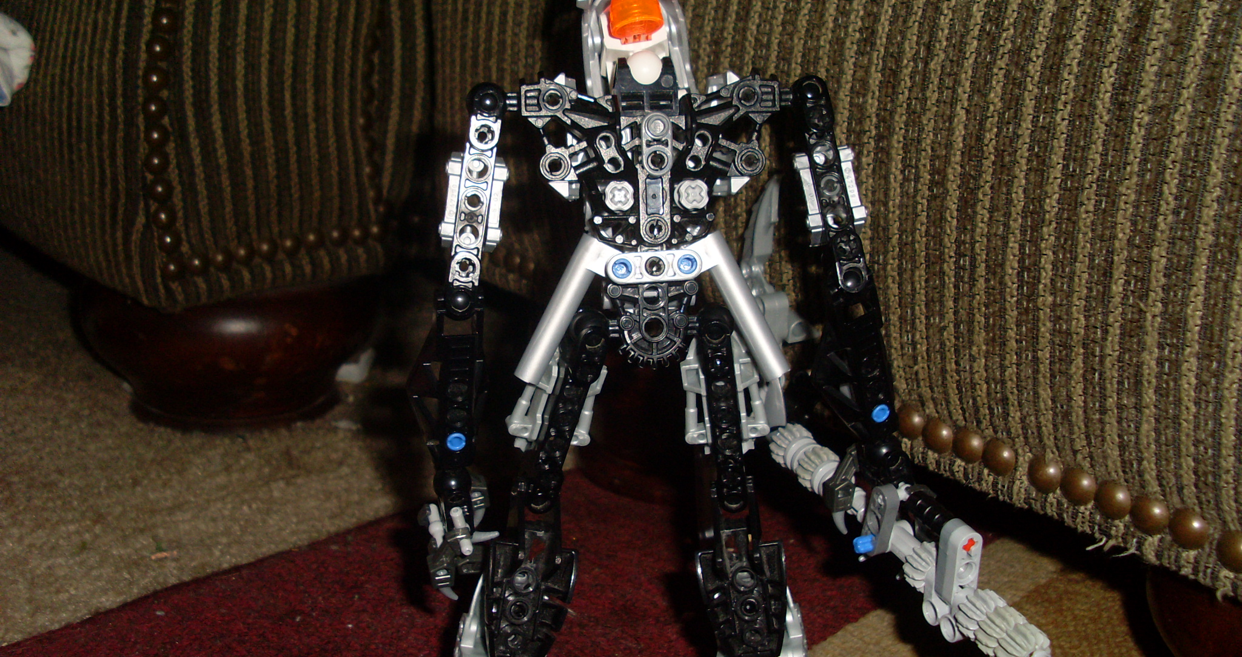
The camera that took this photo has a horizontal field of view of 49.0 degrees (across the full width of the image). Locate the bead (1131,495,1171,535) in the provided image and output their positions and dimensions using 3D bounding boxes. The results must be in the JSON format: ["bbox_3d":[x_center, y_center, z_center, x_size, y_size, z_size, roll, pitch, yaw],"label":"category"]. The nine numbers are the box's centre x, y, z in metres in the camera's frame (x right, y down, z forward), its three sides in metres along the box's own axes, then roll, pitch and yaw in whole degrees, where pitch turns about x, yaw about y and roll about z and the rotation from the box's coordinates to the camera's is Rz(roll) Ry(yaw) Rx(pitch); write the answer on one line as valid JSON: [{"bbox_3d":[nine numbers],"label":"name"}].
[{"bbox_3d":[0.153,0.054,0.393,0.006,0.011,0.011,-12,21,-35],"label":"bead"}]

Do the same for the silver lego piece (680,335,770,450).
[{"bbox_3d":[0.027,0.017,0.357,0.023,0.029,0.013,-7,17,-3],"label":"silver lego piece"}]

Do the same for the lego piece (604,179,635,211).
[{"bbox_3d":[0.000,-0.033,0.342,0.007,0.007,0.007,0,6,0],"label":"lego piece"}]

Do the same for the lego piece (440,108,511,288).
[{"bbox_3d":[-0.036,-0.032,0.338,0.015,0.043,0.013,8,8,3],"label":"lego piece"}]

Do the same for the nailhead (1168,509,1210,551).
[{"bbox_3d":[0.160,0.057,0.385,0.006,0.011,0.011,-12,21,-35],"label":"nailhead"}]

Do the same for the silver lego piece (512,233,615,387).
[{"bbox_3d":[-0.011,-0.003,0.334,0.015,0.038,0.007,26,3,-9],"label":"silver lego piece"}]

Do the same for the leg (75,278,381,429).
[{"bbox_3d":[-0.187,0.001,0.656,0.142,0.070,0.142,-6,18,-18],"label":"leg"}]

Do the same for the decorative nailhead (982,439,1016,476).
[{"bbox_3d":[0.121,0.041,0.435,0.006,0.011,0.011,-12,21,-35],"label":"decorative nailhead"}]

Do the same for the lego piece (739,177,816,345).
[{"bbox_3d":[0.050,-0.022,0.440,0.023,0.055,0.012,-3,13,9],"label":"lego piece"}]

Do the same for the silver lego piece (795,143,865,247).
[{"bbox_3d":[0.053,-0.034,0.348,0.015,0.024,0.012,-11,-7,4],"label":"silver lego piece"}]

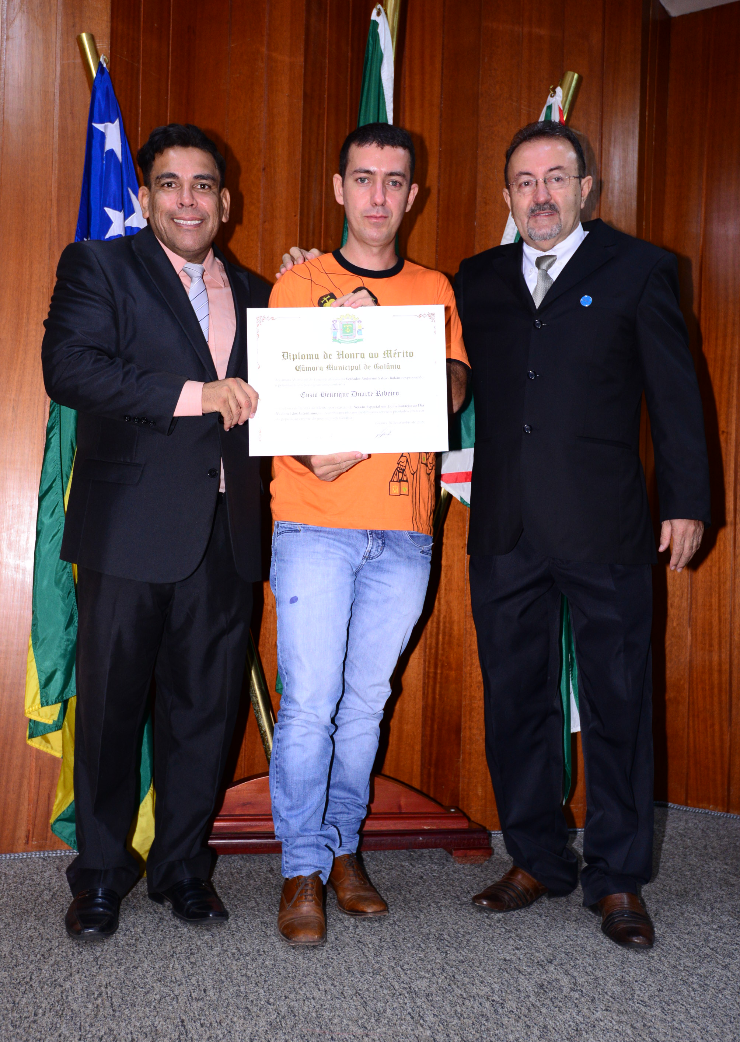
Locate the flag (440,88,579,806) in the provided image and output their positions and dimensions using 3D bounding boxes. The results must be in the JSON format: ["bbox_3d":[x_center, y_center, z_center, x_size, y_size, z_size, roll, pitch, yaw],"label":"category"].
[{"bbox_3d":[0.379,-0.204,2.800,0.380,1.860,0.220,2,0,-6],"label":"flag"}]

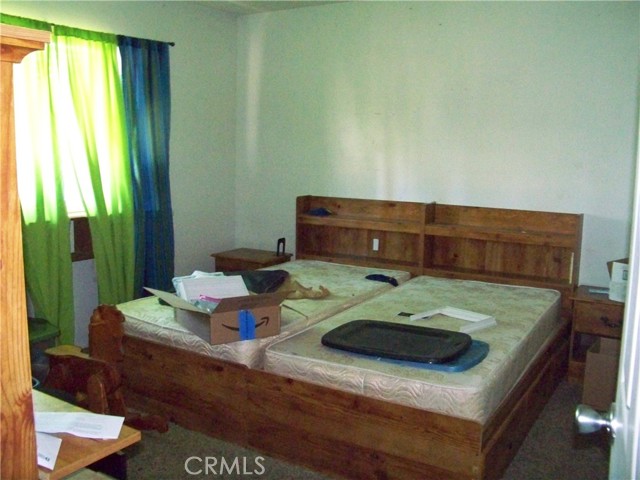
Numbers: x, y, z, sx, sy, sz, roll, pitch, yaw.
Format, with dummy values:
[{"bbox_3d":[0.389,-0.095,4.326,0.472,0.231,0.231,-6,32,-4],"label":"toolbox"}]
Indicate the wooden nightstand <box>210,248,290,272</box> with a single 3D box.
[{"bbox_3d":[-0.567,0.393,5.161,0.560,0.530,0.430,6,11,31],"label":"wooden nightstand"}]

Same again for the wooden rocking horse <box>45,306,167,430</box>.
[{"bbox_3d":[-1.111,0.607,2.926,0.820,0.630,0.280,5,10,29],"label":"wooden rocking horse"}]

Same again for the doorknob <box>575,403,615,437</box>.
[{"bbox_3d":[0.509,0.333,1.130,0.072,0.063,0.063,4,10,18],"label":"doorknob"}]

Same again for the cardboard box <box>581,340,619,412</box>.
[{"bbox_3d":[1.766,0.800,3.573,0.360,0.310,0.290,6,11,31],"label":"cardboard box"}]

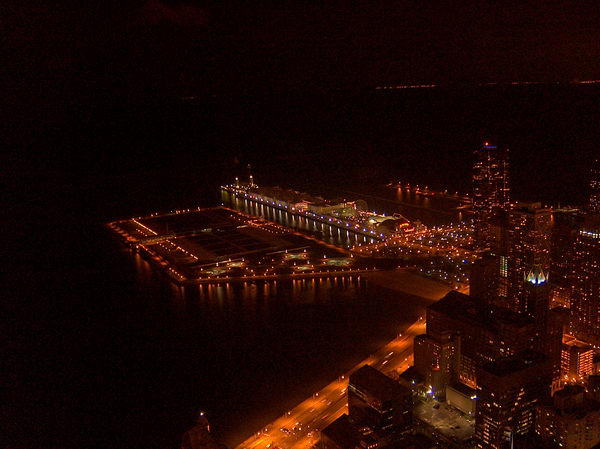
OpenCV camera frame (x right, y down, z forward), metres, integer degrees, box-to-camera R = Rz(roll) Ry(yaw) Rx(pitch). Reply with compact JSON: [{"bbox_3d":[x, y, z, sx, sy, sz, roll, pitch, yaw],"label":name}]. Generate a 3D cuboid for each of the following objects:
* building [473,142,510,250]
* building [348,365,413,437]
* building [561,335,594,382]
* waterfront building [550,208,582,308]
[{"bbox_3d":[338.390,-42.490,1140.730,62.000,197.000,62.000,1,13,16],"label":"building"},{"bbox_3d":[71.810,166.890,583.980,33.000,43.000,59.000,-9,14,-27],"label":"building"},{"bbox_3d":[282.490,141.040,656.440,26.000,44.000,19.000,-9,14,-28],"label":"building"},{"bbox_3d":[373.340,41.240,904.490,37.000,127.000,34.000,-9,14,-28],"label":"waterfront building"}]

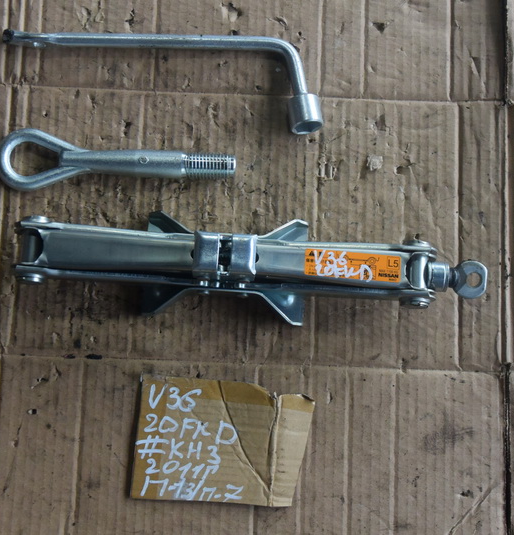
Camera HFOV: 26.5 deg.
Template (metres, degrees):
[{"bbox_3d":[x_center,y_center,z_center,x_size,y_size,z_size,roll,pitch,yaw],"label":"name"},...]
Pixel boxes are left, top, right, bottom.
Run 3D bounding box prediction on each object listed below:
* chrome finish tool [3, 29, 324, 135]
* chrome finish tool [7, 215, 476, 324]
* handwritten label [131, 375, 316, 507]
[{"bbox_3d":[-0.083,-0.165,0.958,0.284,0.031,0.086,1,81,-2],"label":"chrome finish tool"},{"bbox_3d":[-0.004,-0.004,0.913,0.399,0.075,0.092,3,81,-1],"label":"chrome finish tool"},{"bbox_3d":[-0.028,0.148,0.921,0.149,0.008,0.102,4,81,-1],"label":"handwritten label"}]

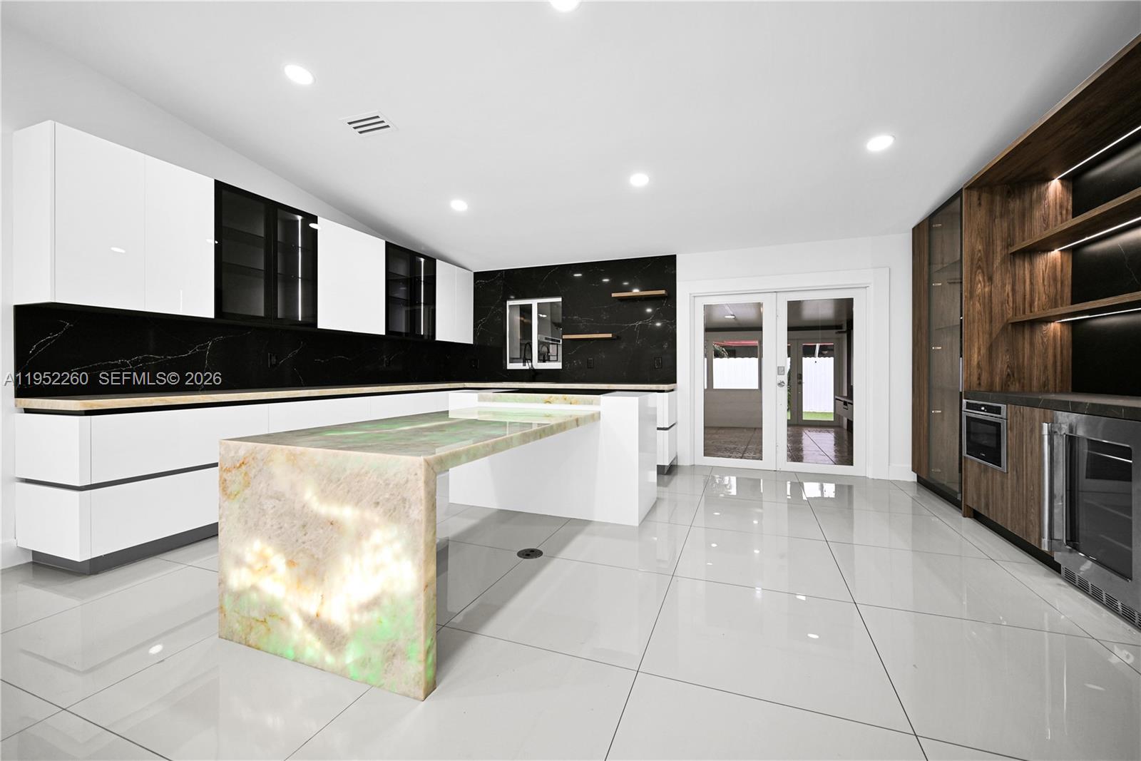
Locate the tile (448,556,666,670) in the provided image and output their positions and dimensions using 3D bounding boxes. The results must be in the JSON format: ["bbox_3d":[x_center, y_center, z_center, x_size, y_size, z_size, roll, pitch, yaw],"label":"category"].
[{"bbox_3d":[0.008,1.094,2.220,0.864,0.012,0.840,1,1,21],"label":"tile"}]

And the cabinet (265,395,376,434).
[{"bbox_3d":[-2.398,0.554,3.934,0.627,0.804,0.969,1,1,21],"label":"cabinet"}]

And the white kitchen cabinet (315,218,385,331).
[{"bbox_3d":[-2.194,-0.916,4.206,0.385,0.954,0.765,0,1,21],"label":"white kitchen cabinet"}]

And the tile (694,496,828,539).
[{"bbox_3d":[1.354,1.004,3.316,0.818,0.010,0.818,0,1,21],"label":"tile"}]

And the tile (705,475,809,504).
[{"bbox_3d":[1.651,0.996,4.079,0.818,0.010,0.818,0,1,21],"label":"tile"}]

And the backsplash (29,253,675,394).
[{"bbox_3d":[-0.978,-0.719,3.995,3.209,1.590,4.286,1,1,21],"label":"backsplash"}]

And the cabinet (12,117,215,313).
[{"bbox_3d":[-2.758,-0.900,2.754,0.385,0.954,0.773,0,1,21],"label":"cabinet"}]

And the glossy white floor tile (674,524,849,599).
[{"bbox_3d":[1.137,1.083,2.703,0.873,0.012,0.844,1,1,21],"label":"glossy white floor tile"}]

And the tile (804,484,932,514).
[{"bbox_3d":[2.413,0.995,3.782,0.818,0.010,0.818,0,1,21],"label":"tile"}]

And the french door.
[{"bbox_3d":[2.328,0.017,5.042,1.756,2.009,0.057,0,1,20],"label":"french door"}]

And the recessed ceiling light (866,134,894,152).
[{"bbox_3d":[1.816,-1.396,2.603,0.155,0.020,0.155,0,1,21],"label":"recessed ceiling light"}]

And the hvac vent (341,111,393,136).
[{"bbox_3d":[-1.510,-1.911,3.314,0.342,0.018,0.205,1,9,21],"label":"hvac vent"}]

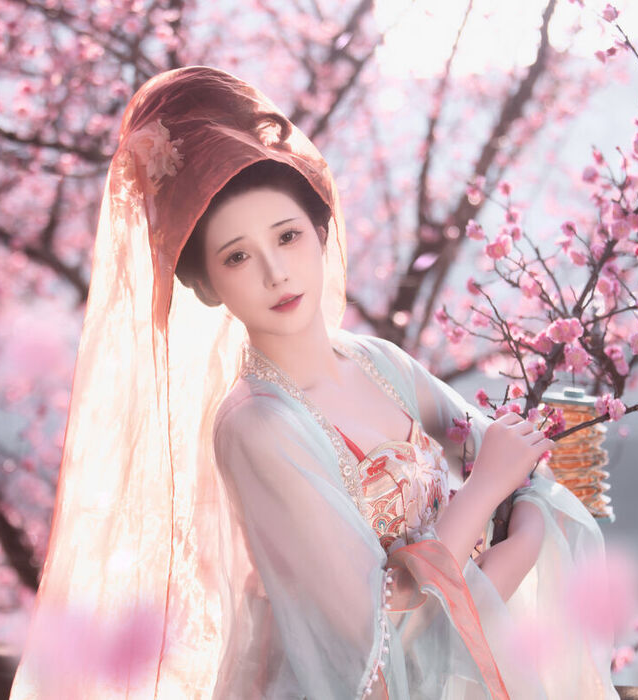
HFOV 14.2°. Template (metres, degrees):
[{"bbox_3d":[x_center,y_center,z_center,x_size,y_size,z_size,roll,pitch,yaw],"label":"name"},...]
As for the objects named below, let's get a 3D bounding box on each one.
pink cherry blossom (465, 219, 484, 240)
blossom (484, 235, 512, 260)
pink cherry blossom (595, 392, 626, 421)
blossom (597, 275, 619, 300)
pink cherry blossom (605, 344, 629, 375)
[{"bbox_3d":[0.177,-0.137,2.920,0.023,0.025,0.021,0,0,45],"label":"pink cherry blossom"},{"bbox_3d":[0.203,-0.116,2.900,0.032,0.029,0.021,0,-8,6],"label":"blossom"},{"bbox_3d":[0.323,0.062,2.840,0.035,0.031,0.027,0,0,-18],"label":"pink cherry blossom"},{"bbox_3d":[0.329,-0.071,2.920,0.027,0.030,0.023,0,0,18],"label":"blossom"},{"bbox_3d":[0.330,0.011,2.850,0.027,0.033,0.020,0,-20,19],"label":"pink cherry blossom"}]

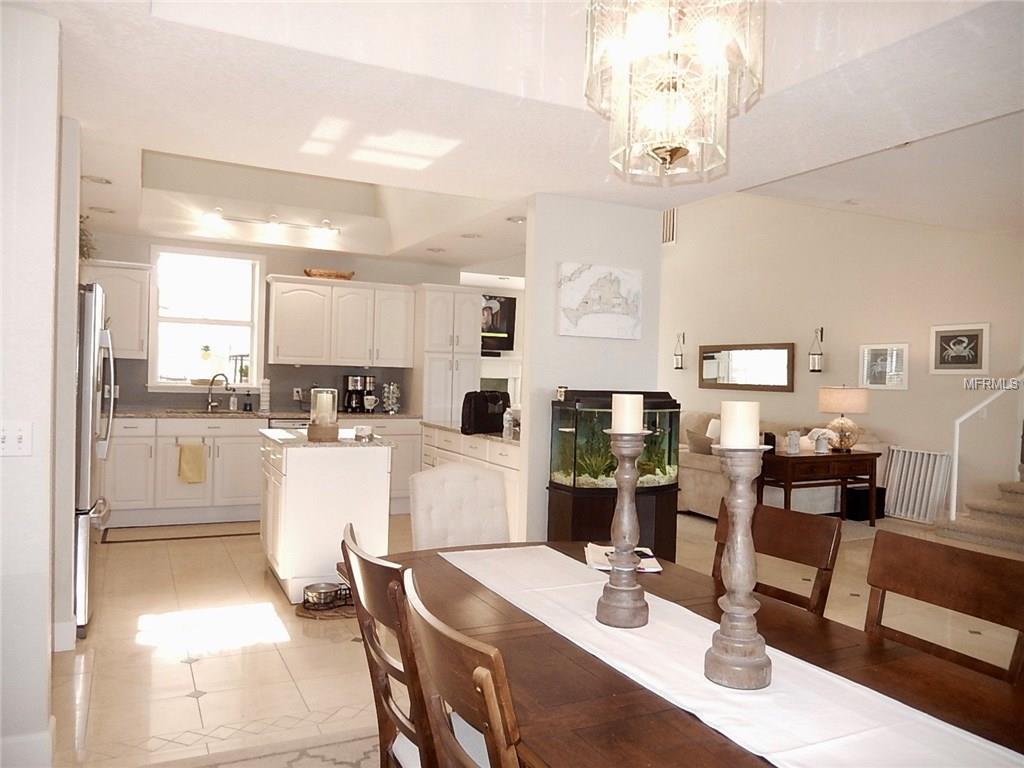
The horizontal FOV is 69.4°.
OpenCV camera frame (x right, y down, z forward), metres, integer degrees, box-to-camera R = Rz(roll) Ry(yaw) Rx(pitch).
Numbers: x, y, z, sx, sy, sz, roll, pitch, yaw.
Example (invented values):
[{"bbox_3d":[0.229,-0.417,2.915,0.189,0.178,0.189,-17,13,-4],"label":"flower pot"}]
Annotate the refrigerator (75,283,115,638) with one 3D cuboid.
[{"bbox_3d":[-2.561,0.358,3.910,0.785,1.760,0.910,1,1,-26],"label":"refrigerator"}]

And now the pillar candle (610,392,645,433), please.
[{"bbox_3d":[0.285,0.071,1.803,0.076,0.092,0.076,2,1,0],"label":"pillar candle"}]

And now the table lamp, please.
[{"bbox_3d":[3.253,0.347,7.264,0.428,0.641,0.428,1,1,-26],"label":"table lamp"}]

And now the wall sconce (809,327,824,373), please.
[{"bbox_3d":[3.516,-0.392,8.535,0.190,0.531,0.160,1,1,-26],"label":"wall sconce"}]

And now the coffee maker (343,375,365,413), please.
[{"bbox_3d":[-1.582,0.101,7.411,0.185,0.374,0.220,1,1,-26],"label":"coffee maker"}]

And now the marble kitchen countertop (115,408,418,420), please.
[{"bbox_3d":[-2.283,0.290,6.883,2.830,0.035,0.635,1,1,-26],"label":"marble kitchen countertop"}]

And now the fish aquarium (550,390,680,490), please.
[{"bbox_3d":[0.684,0.342,4.640,0.772,0.584,0.400,1,1,-26],"label":"fish aquarium"}]

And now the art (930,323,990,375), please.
[{"bbox_3d":[4.343,-0.336,7.215,0.030,0.478,0.582,1,1,-26],"label":"art"}]

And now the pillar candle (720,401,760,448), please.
[{"bbox_3d":[0.452,0.078,1.464,0.074,0.093,0.074,1,1,-26],"label":"pillar candle"}]

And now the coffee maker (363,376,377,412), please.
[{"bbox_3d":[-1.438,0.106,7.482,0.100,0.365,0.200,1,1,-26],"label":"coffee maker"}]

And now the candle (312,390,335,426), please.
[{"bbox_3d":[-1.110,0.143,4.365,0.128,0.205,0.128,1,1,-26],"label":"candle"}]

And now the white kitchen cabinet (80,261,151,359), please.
[{"bbox_3d":[-3.445,-0.625,6.406,0.570,0.810,0.340,1,1,-26],"label":"white kitchen cabinet"}]

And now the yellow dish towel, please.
[{"bbox_3d":[-2.701,0.667,6.260,0.214,0.369,0.050,1,1,-26],"label":"yellow dish towel"}]

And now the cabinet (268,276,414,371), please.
[{"bbox_3d":[-1.686,-0.584,7.321,1.410,0.812,0.340,1,1,-26],"label":"cabinet"}]

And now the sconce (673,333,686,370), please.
[{"bbox_3d":[2.464,-0.477,10.847,0.180,0.550,0.130,1,1,-26],"label":"sconce"}]

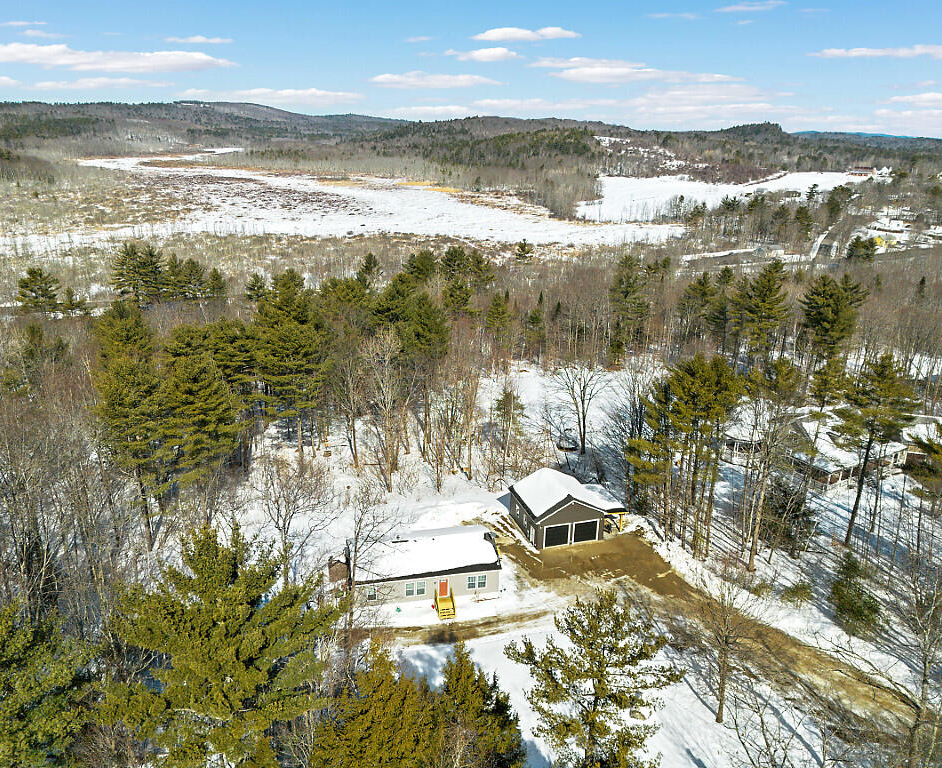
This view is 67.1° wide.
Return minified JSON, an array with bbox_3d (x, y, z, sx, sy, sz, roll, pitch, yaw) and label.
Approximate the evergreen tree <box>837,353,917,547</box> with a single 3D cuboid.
[{"bbox_3d":[42.550,7.530,76.750,8.220,22.780,8.220,11,22,29],"label":"evergreen tree"}]

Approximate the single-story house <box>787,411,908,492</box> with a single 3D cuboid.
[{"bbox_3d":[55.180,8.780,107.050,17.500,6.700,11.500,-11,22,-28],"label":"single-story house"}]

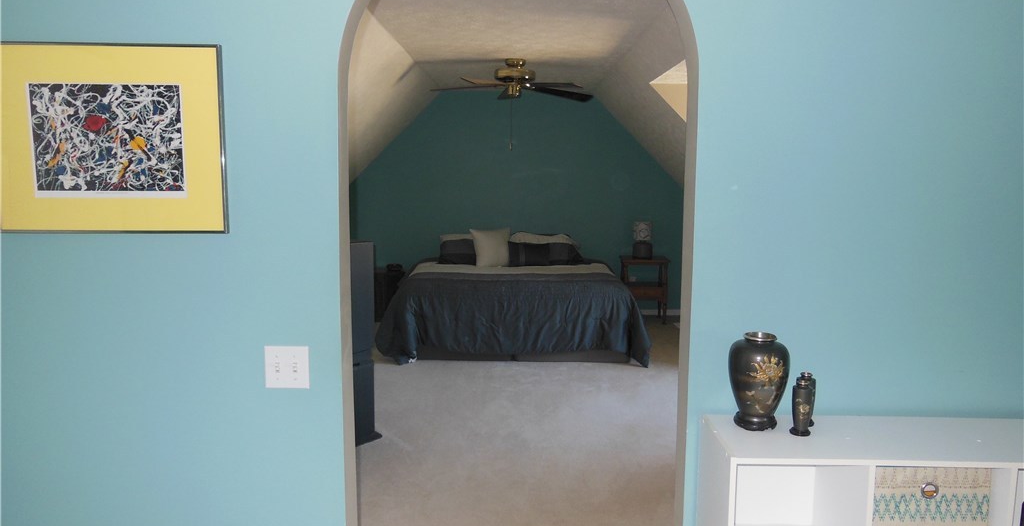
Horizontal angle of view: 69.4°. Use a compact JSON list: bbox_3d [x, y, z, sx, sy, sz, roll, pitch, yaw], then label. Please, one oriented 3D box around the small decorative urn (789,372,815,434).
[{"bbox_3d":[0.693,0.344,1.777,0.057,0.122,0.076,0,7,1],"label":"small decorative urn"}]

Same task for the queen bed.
[{"bbox_3d":[0.030,0.224,7.050,2.250,0.990,2.140,0,7,1],"label":"queen bed"}]

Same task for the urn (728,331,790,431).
[{"bbox_3d":[0.605,0.289,1.813,0.152,0.220,0.152,0,7,1],"label":"urn"}]

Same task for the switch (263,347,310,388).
[{"bbox_3d":[-0.594,0.276,1.944,0.115,0.113,0.013,0,7,1],"label":"switch"}]

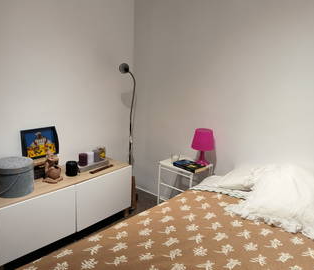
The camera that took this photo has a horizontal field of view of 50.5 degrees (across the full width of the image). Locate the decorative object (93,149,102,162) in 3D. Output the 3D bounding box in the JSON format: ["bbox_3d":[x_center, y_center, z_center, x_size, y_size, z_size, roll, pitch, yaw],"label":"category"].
[{"bbox_3d":[-0.518,0.181,2.886,0.070,0.092,0.070,13,17,37],"label":"decorative object"}]

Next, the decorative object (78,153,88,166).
[{"bbox_3d":[-0.616,0.203,2.779,0.073,0.091,0.073,13,17,37],"label":"decorative object"}]

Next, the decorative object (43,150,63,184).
[{"bbox_3d":[-0.768,0.226,2.440,0.144,0.220,0.137,-9,17,-39],"label":"decorative object"}]

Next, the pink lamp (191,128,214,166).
[{"bbox_3d":[0.385,0.100,2.776,0.190,0.290,0.190,2,13,-1],"label":"pink lamp"}]

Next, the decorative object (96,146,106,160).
[{"bbox_3d":[-0.485,0.164,2.939,0.069,0.106,0.069,13,17,37],"label":"decorative object"}]

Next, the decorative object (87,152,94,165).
[{"bbox_3d":[-0.569,0.195,2.829,0.070,0.087,0.070,2,13,-1],"label":"decorative object"}]

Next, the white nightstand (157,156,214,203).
[{"bbox_3d":[0.236,0.501,2.855,0.345,0.538,0.291,14,18,41],"label":"white nightstand"}]

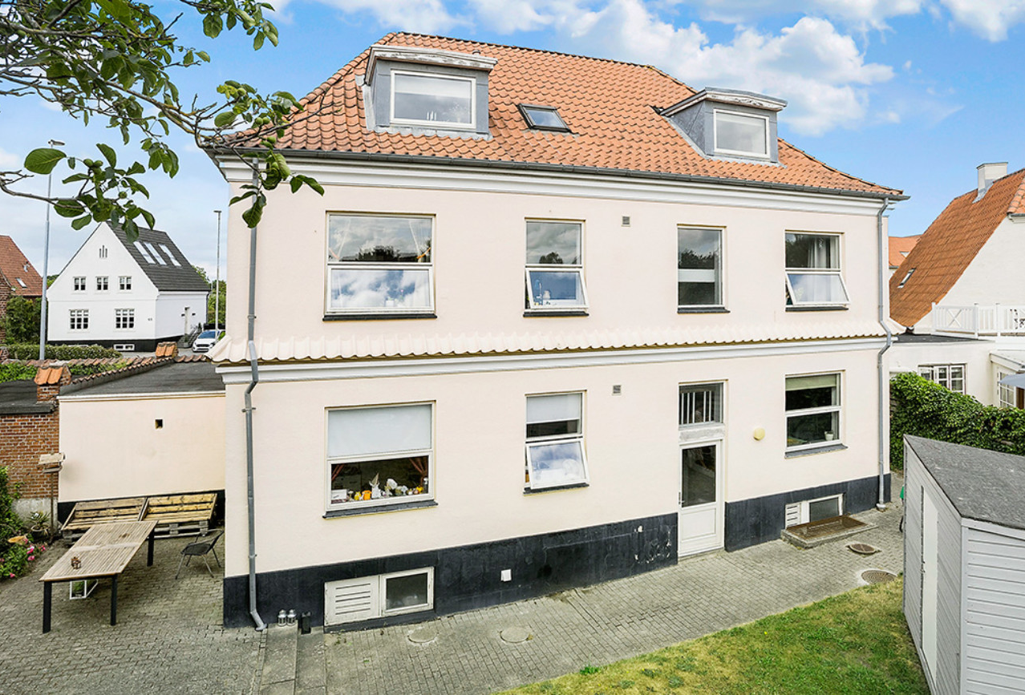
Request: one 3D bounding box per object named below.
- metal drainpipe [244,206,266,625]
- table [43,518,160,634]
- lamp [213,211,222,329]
[{"bbox_3d":[-3.488,0.755,6.620,0.220,6.142,0.200,0,2,-17],"label":"metal drainpipe"},{"bbox_3d":[-6.550,3.583,7.919,1.000,0.730,1.700,-1,4,-20],"label":"table"},{"bbox_3d":[-16.744,-3.889,28.000,0.500,7.918,0.250,1,2,0],"label":"lamp"}]

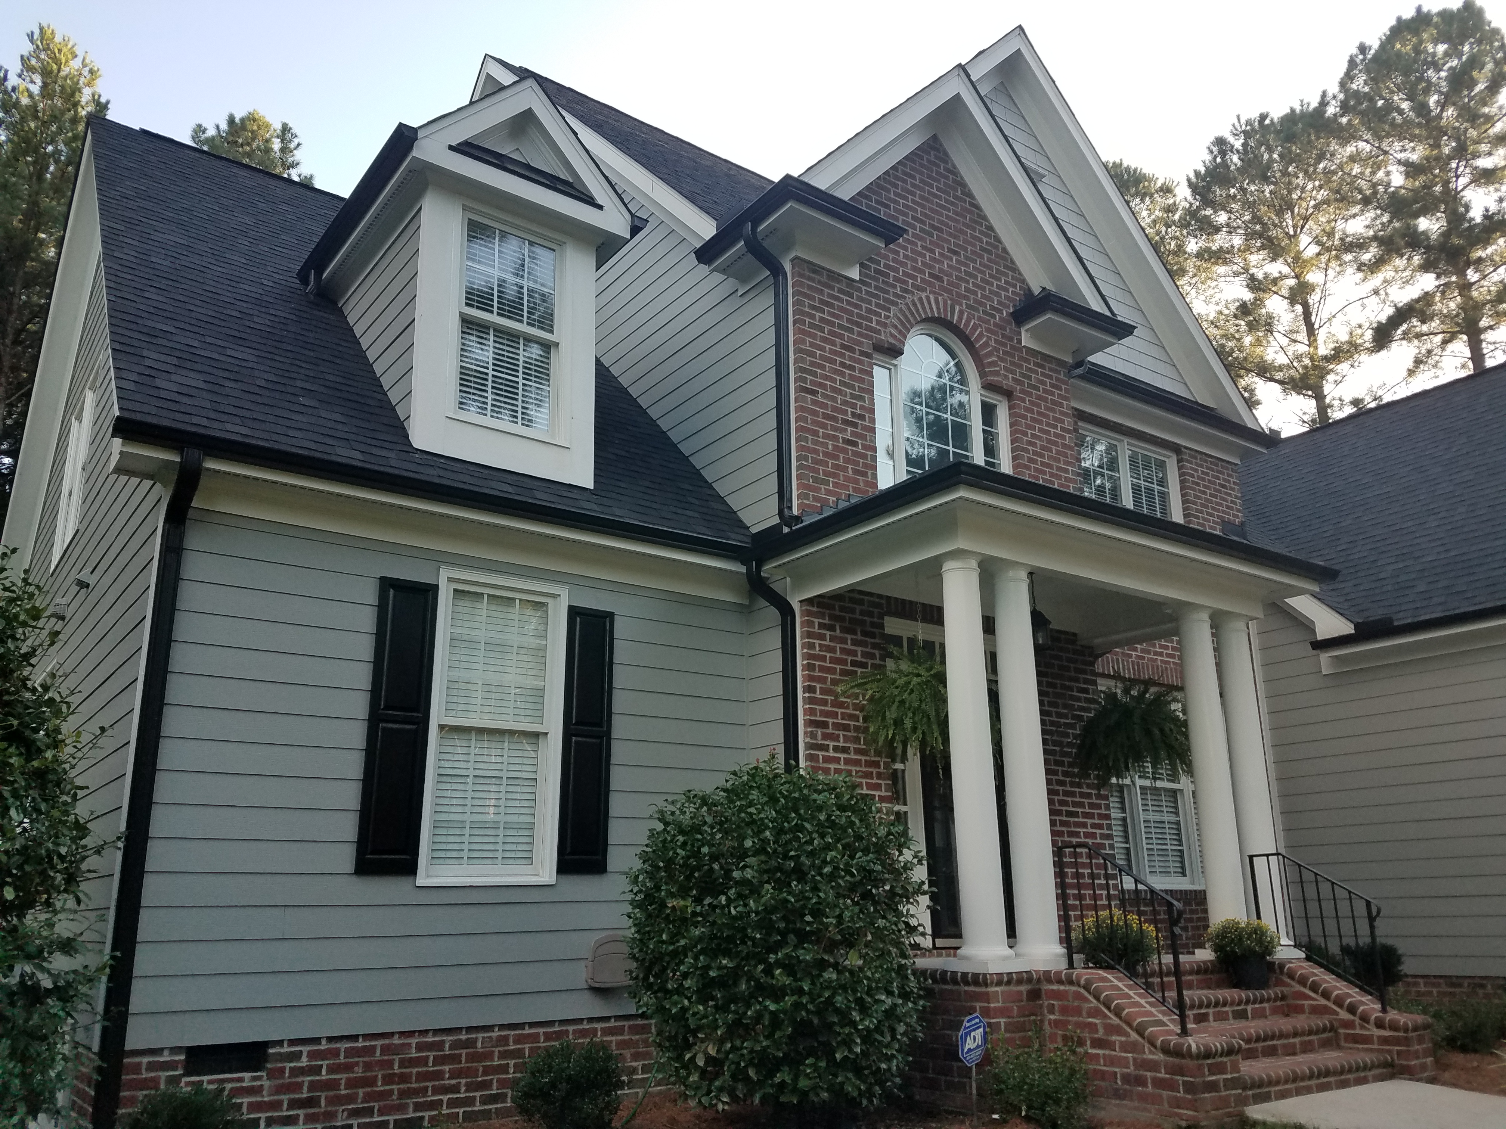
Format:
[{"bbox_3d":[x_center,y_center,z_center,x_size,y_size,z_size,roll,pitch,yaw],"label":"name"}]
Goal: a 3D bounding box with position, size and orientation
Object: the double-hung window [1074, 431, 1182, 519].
[{"bbox_3d":[4.098,-0.598,12.117,1.880,1.650,0.120,11,-20,-35],"label":"double-hung window"}]

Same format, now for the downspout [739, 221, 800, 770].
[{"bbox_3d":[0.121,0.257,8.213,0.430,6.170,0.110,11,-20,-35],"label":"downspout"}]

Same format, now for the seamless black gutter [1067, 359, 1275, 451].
[{"bbox_3d":[4.697,-1.720,12.445,3.960,0.170,0.150,11,-20,-35],"label":"seamless black gutter"}]

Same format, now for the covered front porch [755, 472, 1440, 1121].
[{"bbox_3d":[2.472,1.389,7.884,4.178,4.000,2.406,11,-20,-35],"label":"covered front porch"}]

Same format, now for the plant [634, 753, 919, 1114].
[{"bbox_3d":[0.139,2.093,6.435,1.640,1.900,1.640,-1,-17,0],"label":"plant"}]

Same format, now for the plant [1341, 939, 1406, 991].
[{"bbox_3d":[5.781,3.771,10.564,0.560,0.540,0.560,11,-20,-35],"label":"plant"}]

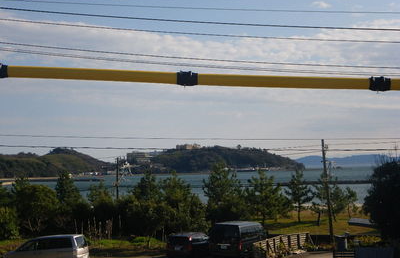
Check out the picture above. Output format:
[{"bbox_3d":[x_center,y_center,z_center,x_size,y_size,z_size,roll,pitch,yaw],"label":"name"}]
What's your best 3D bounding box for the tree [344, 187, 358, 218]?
[{"bbox_3d":[14.389,7.070,68.475,1.337,2.954,1.337,-1,-3,0],"label":"tree"}]

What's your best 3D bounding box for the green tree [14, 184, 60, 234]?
[{"bbox_3d":[-12.743,6.302,56.134,3.597,4.059,3.597,-1,-3,0],"label":"green tree"}]

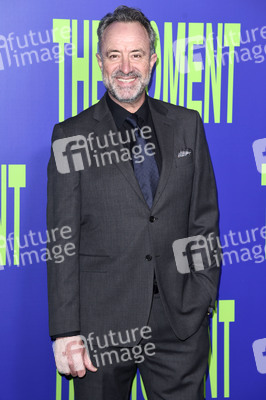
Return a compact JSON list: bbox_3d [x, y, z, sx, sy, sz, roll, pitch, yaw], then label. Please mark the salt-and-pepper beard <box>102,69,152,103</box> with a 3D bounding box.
[{"bbox_3d":[-0.015,-0.322,3.120,0.140,0.095,0.100,-1,6,-1],"label":"salt-and-pepper beard"}]

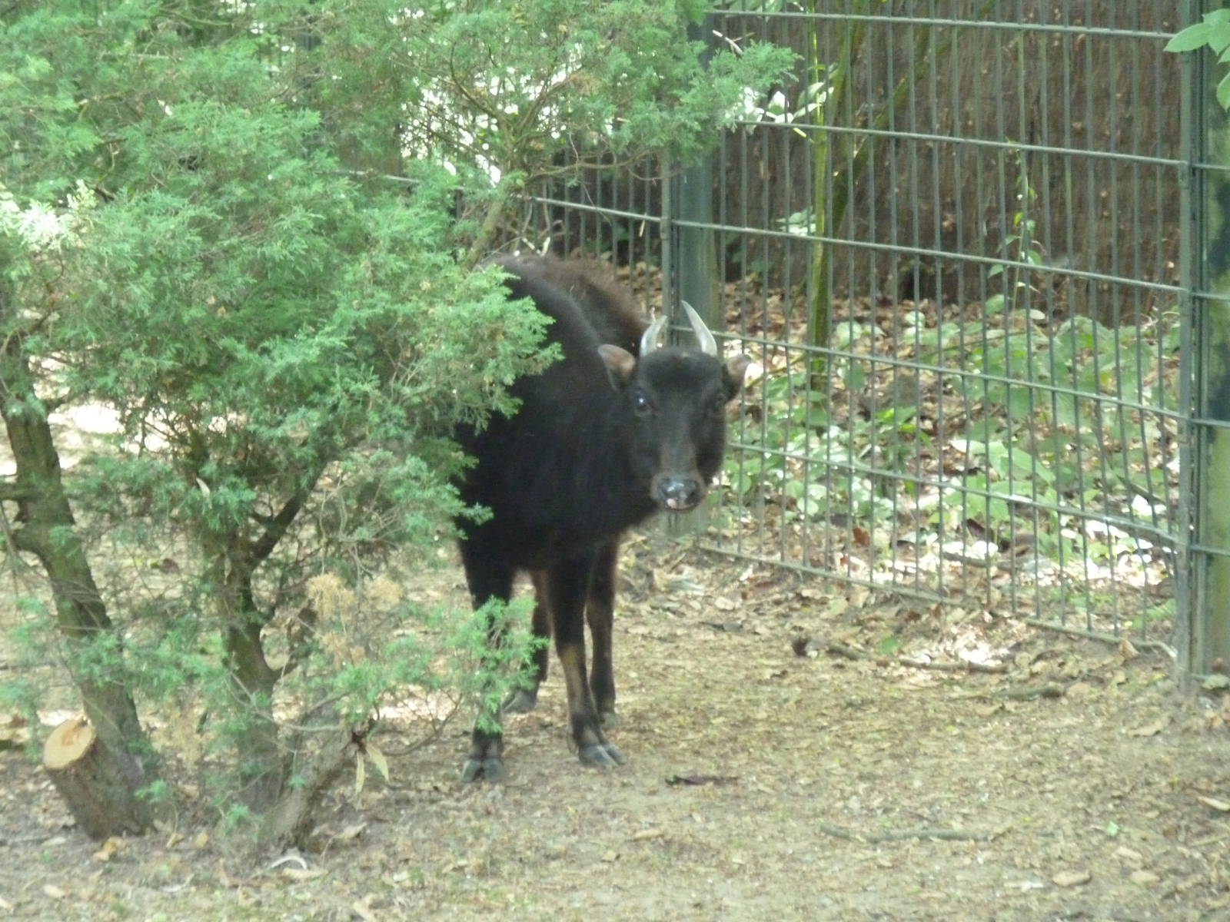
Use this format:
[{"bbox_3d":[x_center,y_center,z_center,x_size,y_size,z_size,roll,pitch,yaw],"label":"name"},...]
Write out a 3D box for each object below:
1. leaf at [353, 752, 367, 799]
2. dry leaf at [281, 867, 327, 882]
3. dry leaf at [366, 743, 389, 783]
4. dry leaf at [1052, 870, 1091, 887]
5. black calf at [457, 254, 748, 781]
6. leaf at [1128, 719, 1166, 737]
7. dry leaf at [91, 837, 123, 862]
[{"bbox_3d":[-0.336,0.415,9.850,0.015,0.061,0.014,0,4,0],"label":"leaf"},{"bbox_3d":[-0.399,0.531,9.590,0.058,0.014,0.028,0,4,0],"label":"dry leaf"},{"bbox_3d":[-0.313,0.399,9.850,0.014,0.052,0.014,-30,3,0],"label":"dry leaf"},{"bbox_3d":[0.581,0.532,9.516,0.049,0.018,0.033,0,4,0],"label":"dry leaf"},{"bbox_3d":[-0.026,0.064,10.941,0.420,0.735,1.150,0,4,2],"label":"black calf"},{"bbox_3d":[0.794,0.401,11.175,0.058,0.022,0.040,0,4,0],"label":"leaf"},{"bbox_3d":[-0.665,0.510,9.796,0.041,0.027,0.035,0,4,0],"label":"dry leaf"}]

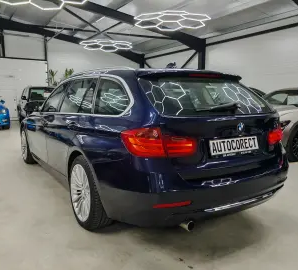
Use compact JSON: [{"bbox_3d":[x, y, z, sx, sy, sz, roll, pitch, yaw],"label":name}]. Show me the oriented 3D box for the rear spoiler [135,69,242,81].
[{"bbox_3d":[0.425,-0.505,2.326,1.150,0.095,0.210,-4,9,-34],"label":"rear spoiler"}]

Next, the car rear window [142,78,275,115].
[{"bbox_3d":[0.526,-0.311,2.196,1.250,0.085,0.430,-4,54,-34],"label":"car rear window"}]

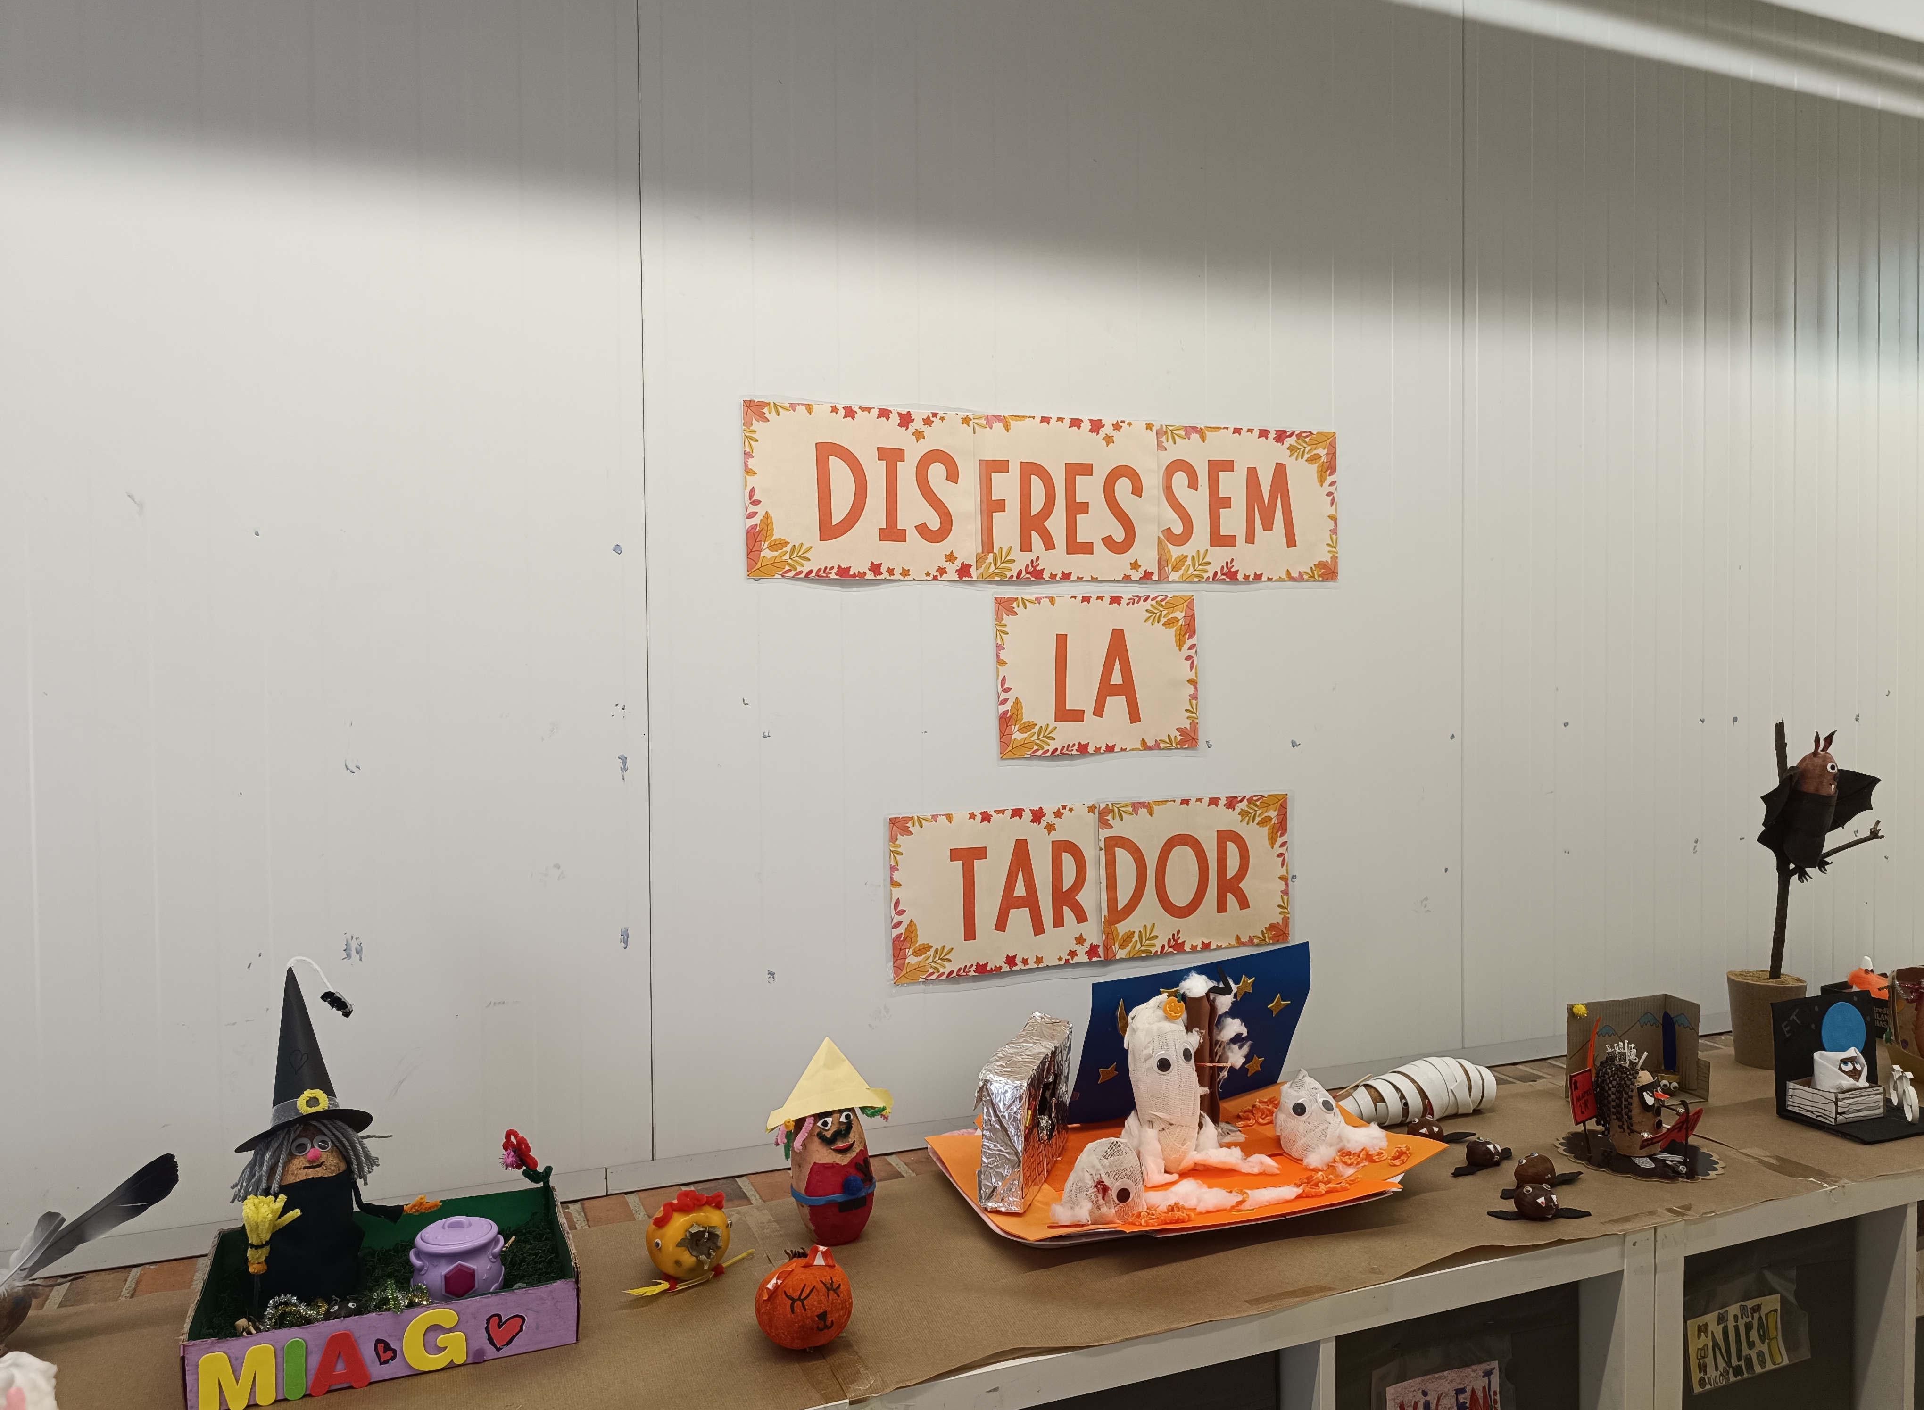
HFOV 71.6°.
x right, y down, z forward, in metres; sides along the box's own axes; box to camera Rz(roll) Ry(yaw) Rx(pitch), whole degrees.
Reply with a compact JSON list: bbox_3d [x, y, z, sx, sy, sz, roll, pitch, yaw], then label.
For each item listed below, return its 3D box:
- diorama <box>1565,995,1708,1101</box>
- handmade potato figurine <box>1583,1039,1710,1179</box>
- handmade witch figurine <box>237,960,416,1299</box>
[{"bbox_3d":[0.849,0.436,1.675,0.168,0.120,0.078,-1,2,-21],"label":"diorama"},{"bbox_3d":[0.765,0.438,1.489,0.105,0.127,0.125,-2,2,-38],"label":"handmade potato figurine"},{"bbox_3d":[-0.552,0.370,1.138,0.150,0.280,0.125,-1,2,-29],"label":"handmade witch figurine"}]

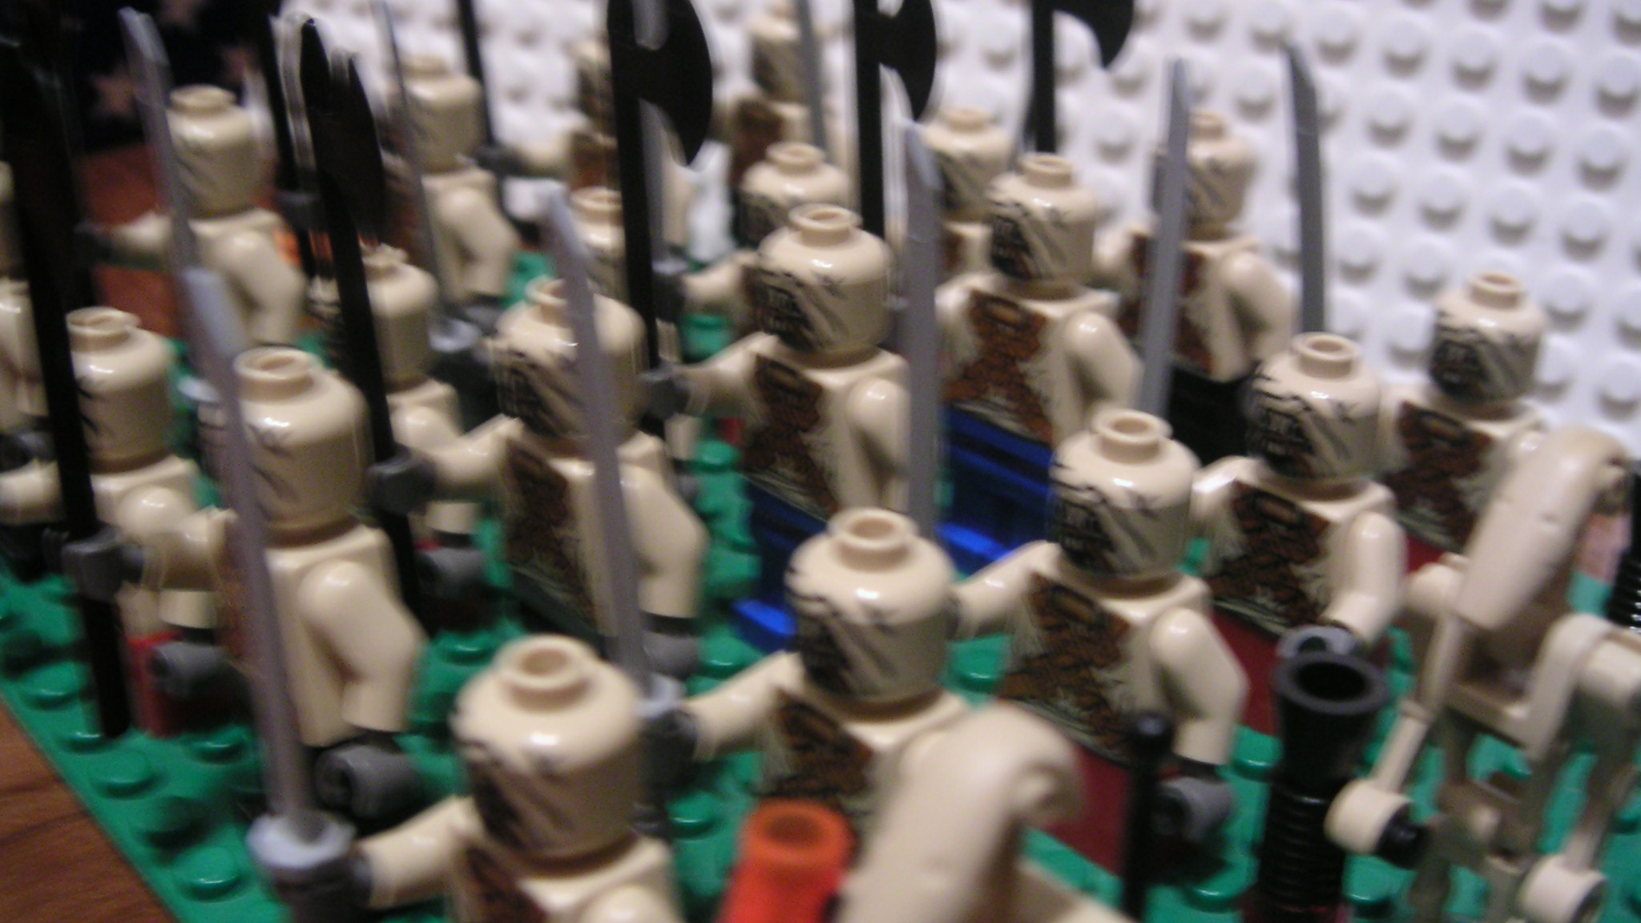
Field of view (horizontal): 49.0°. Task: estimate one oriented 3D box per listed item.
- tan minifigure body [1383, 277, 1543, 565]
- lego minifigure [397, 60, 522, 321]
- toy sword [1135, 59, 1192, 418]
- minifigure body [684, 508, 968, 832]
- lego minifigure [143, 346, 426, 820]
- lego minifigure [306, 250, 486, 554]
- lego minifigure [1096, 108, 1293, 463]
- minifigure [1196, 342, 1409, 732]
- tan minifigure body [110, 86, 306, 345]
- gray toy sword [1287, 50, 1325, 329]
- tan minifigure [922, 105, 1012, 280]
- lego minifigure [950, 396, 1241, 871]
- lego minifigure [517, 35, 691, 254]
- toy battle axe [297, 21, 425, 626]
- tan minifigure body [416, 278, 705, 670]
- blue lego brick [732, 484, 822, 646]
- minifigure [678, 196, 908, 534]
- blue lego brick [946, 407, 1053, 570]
[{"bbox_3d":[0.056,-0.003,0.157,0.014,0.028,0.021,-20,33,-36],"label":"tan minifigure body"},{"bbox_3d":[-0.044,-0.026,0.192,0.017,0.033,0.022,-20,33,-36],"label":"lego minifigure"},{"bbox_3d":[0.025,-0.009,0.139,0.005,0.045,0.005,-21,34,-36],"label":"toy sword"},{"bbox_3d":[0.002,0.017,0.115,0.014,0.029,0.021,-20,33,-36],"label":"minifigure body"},{"bbox_3d":[-0.037,0.010,0.120,0.017,0.035,0.022,-20,33,-36],"label":"lego minifigure"},{"bbox_3d":[-0.040,-0.002,0.158,0.017,0.031,0.022,-20,33,-36],"label":"lego minifigure"},{"bbox_3d":[0.034,-0.014,0.179,0.017,0.040,0.022,-20,33,-36],"label":"lego minifigure"},{"bbox_3d":[0.036,0.007,0.144,0.017,0.033,0.022,-20,33,-36],"label":"minifigure"},{"bbox_3d":[-0.061,-0.020,0.177,0.017,0.032,0.022,-20,33,-36],"label":"tan minifigure body"},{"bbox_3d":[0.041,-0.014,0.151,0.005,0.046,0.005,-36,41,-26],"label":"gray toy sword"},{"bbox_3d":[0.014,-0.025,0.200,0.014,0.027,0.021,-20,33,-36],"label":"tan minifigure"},{"bbox_3d":[0.019,0.013,0.130,0.017,0.032,0.022,-20,33,-36],"label":"lego minifigure"},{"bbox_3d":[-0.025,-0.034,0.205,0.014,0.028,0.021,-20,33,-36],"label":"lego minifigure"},{"bbox_3d":[-0.030,-0.006,0.126,0.004,0.048,0.013,-20,33,-30],"label":"toy battle axe"},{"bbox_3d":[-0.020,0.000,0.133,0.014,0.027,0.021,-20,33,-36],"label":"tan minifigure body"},{"bbox_3d":[0.000,0.010,0.157,0.010,0.016,0.016,-20,33,-36],"label":"blue lego brick"},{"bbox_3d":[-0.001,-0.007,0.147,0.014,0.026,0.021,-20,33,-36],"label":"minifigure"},{"bbox_3d":[0.018,0.003,0.171,0.010,0.016,0.016,-20,33,-36],"label":"blue lego brick"}]

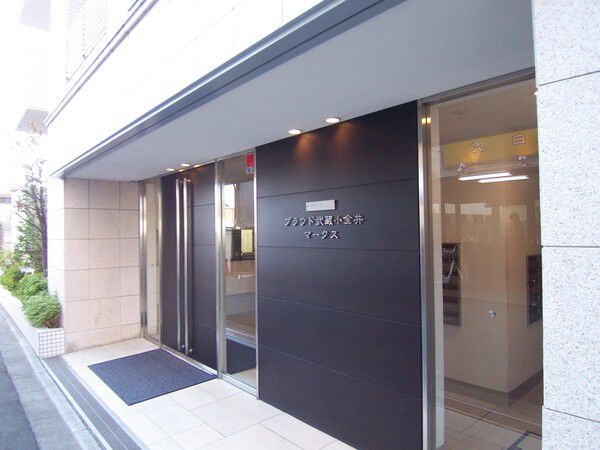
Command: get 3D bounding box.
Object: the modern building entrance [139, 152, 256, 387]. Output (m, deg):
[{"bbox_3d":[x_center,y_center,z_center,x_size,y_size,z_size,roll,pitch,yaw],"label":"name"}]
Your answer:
[{"bbox_3d":[-1.378,0.500,4.877,0.170,2.260,2.880,0,-1,-42],"label":"modern building entrance"}]

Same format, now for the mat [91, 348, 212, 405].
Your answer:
[{"bbox_3d":[-1.676,1.630,4.434,0.900,0.014,1.480,0,-1,-42],"label":"mat"}]

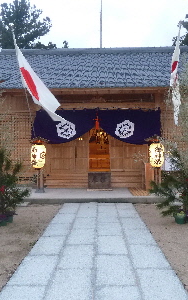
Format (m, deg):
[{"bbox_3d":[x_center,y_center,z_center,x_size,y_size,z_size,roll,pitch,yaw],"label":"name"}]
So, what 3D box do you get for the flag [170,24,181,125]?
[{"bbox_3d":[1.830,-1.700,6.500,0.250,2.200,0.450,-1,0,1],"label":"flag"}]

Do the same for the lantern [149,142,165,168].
[{"bbox_3d":[1.950,0.170,9.000,0.470,0.780,0.470,-1,0,1],"label":"lantern"}]

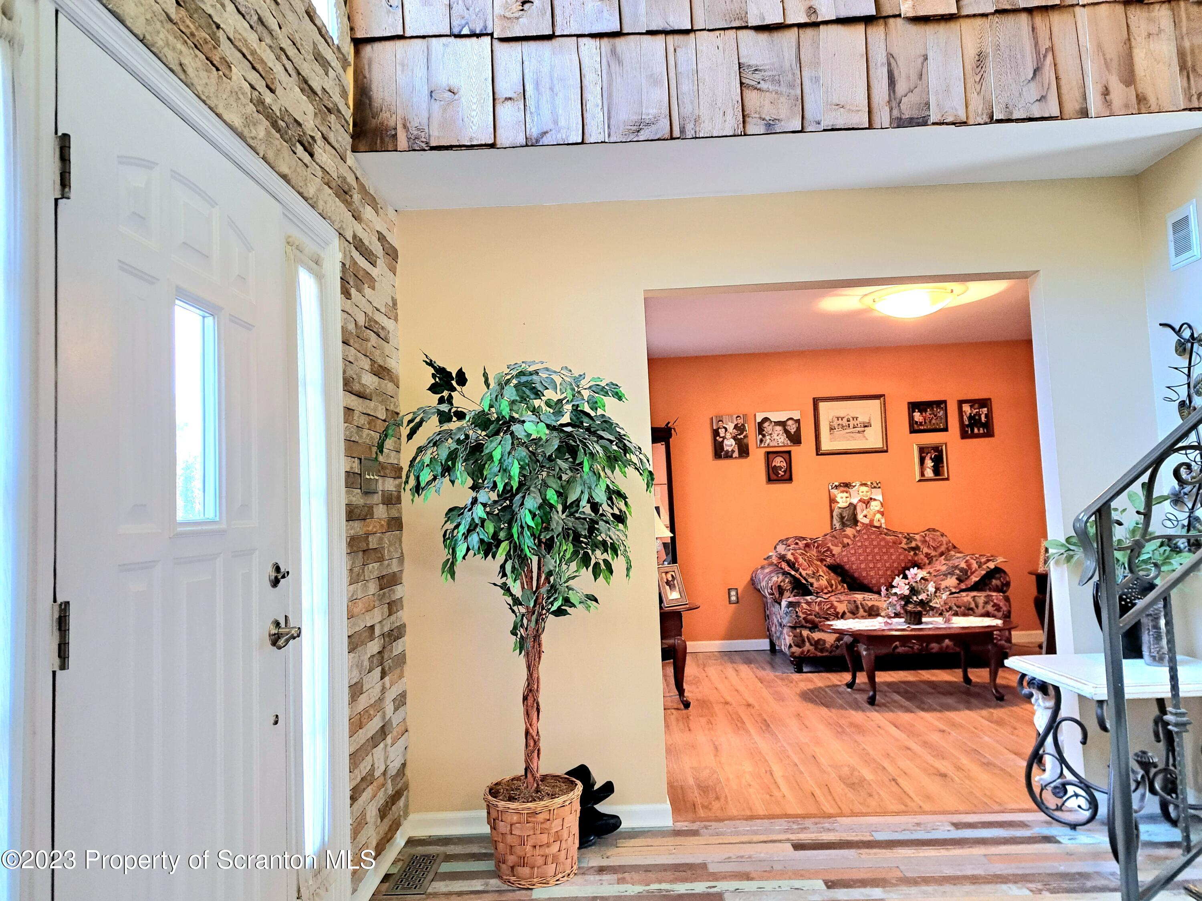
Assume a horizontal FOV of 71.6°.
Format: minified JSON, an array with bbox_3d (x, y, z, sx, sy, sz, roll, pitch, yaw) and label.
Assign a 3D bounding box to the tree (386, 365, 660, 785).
[{"bbox_3d":[-0.276,0.404,2.846,0.940,1.490,0.760,-2,-4,1],"label":"tree"}]

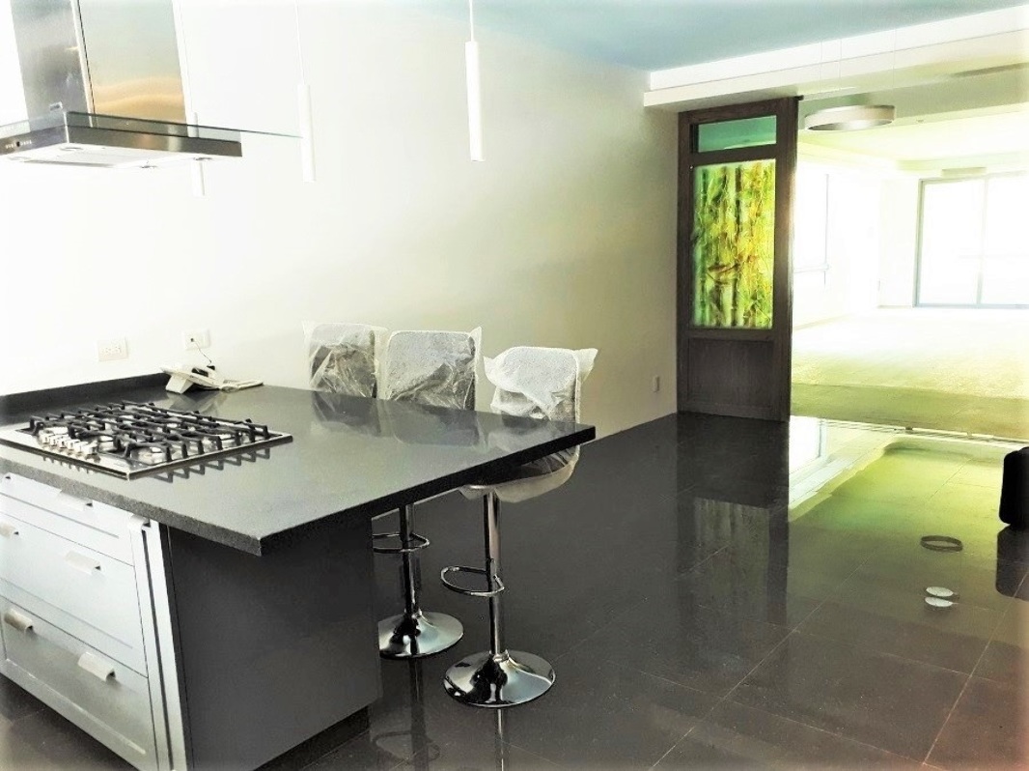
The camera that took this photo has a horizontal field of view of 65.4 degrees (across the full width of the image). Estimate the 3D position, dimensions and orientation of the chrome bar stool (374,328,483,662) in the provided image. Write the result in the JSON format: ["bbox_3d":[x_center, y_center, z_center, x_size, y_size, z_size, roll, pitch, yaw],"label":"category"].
[{"bbox_3d":[-0.397,0.397,3.095,0.420,1.150,0.490,2,10,23],"label":"chrome bar stool"}]

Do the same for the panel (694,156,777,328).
[{"bbox_3d":[1.834,-1.159,6.725,0.720,1.350,0.025,5,12,38],"label":"panel"}]

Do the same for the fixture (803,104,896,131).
[{"bbox_3d":[1.840,-1.464,4.400,0.500,0.095,0.500,5,12,38],"label":"fixture"}]

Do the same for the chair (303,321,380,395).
[{"bbox_3d":[-0.876,0.359,3.451,0.420,1.150,0.490,3,11,31],"label":"chair"}]

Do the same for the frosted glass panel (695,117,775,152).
[{"bbox_3d":[1.840,-2.052,6.588,0.670,0.225,0.020,5,12,38],"label":"frosted glass panel"}]

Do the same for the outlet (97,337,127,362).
[{"bbox_3d":[-1.598,-0.142,3.204,0.012,0.083,0.118,5,12,38],"label":"outlet"}]

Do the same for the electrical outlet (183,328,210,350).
[{"bbox_3d":[-1.373,-0.199,3.486,0.012,0.080,0.117,5,12,38],"label":"electrical outlet"}]

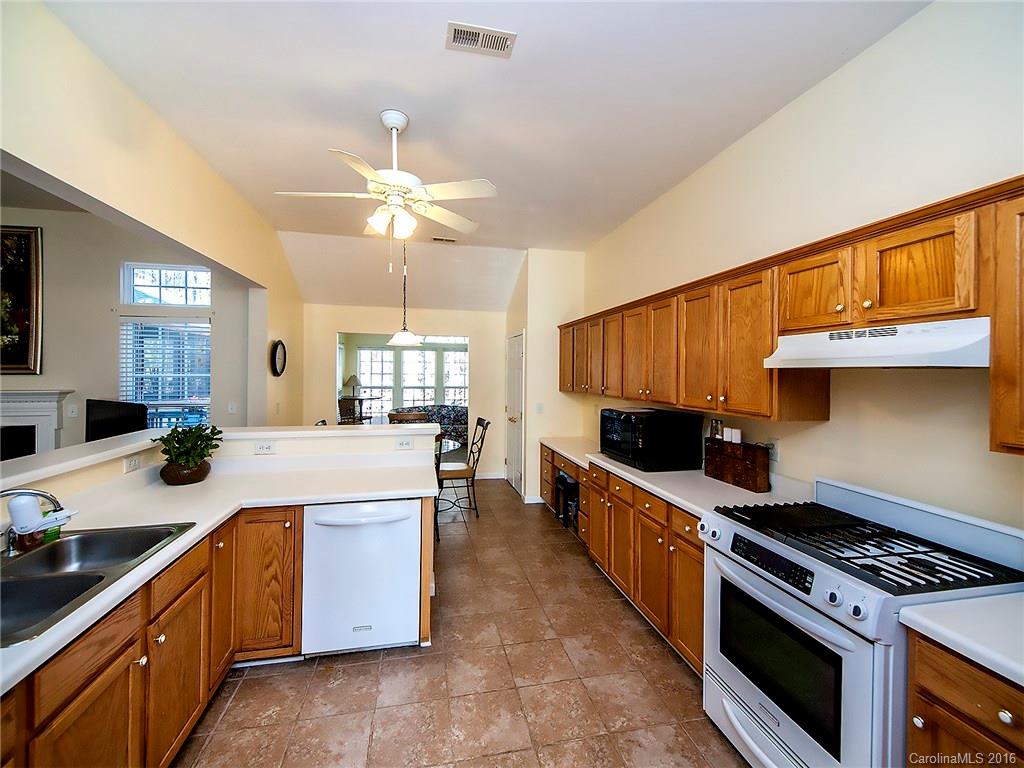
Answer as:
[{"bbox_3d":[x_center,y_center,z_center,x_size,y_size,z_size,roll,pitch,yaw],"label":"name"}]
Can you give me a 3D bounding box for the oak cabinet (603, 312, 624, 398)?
[{"bbox_3d":[1.051,-0.244,3.724,0.321,0.730,0.360,1,1,-13],"label":"oak cabinet"}]

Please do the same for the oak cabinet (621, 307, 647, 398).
[{"bbox_3d":[1.137,-0.234,3.343,0.321,0.730,0.380,1,1,-13],"label":"oak cabinet"}]

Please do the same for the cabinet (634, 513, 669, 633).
[{"bbox_3d":[1.097,1.114,2.537,0.565,0.590,0.345,1,1,-13],"label":"cabinet"}]

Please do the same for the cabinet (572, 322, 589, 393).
[{"bbox_3d":[0.886,-0.265,4.456,0.325,0.735,0.370,1,1,-12],"label":"cabinet"}]

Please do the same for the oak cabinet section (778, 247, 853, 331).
[{"bbox_3d":[1.426,-0.390,1.790,0.333,0.316,0.337,-1,2,-13],"label":"oak cabinet section"}]

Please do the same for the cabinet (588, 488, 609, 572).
[{"bbox_3d":[0.938,1.100,3.242,0.565,0.580,0.320,1,1,-13],"label":"cabinet"}]

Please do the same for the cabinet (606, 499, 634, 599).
[{"bbox_3d":[1.054,1.105,2.914,0.635,0.595,0.375,1,1,-12],"label":"cabinet"}]

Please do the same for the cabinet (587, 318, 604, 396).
[{"bbox_3d":[0.969,-0.255,4.080,0.325,0.735,0.360,1,1,-12],"label":"cabinet"}]

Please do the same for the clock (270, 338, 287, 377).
[{"bbox_3d":[-2.563,-0.285,4.568,0.040,0.400,0.400,1,1,-12],"label":"clock"}]

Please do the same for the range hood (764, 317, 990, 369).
[{"bbox_3d":[1.470,-0.137,1.646,0.430,0.155,0.762,1,1,-13],"label":"range hood"}]

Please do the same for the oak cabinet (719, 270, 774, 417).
[{"bbox_3d":[1.380,-0.204,2.223,0.325,0.735,0.375,1,1,-12],"label":"oak cabinet"}]

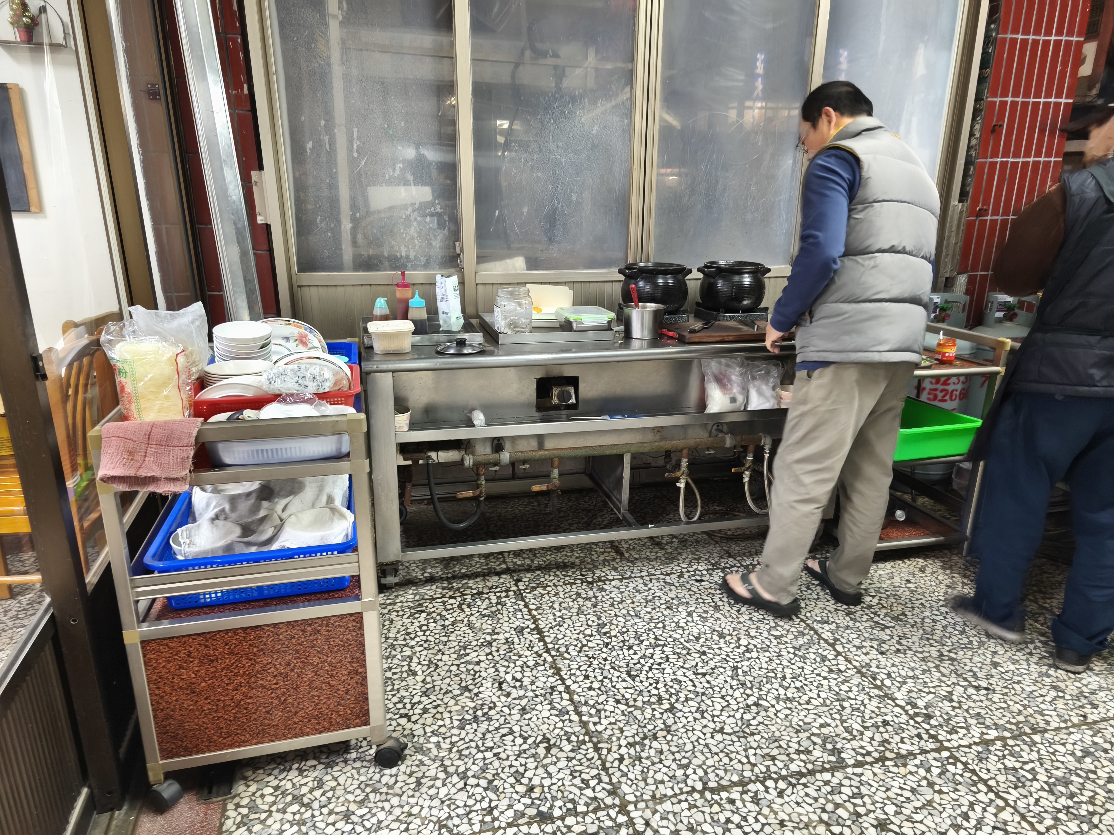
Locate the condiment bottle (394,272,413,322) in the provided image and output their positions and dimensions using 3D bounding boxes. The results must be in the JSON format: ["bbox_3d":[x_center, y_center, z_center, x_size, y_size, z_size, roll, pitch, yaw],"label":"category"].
[{"bbox_3d":[-0.550,-0.417,2.668,0.059,0.214,0.059,-4,18,-14],"label":"condiment bottle"}]

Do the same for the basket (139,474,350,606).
[{"bbox_3d":[-0.704,0.272,1.816,0.420,0.130,0.530,-4,18,-14],"label":"basket"}]

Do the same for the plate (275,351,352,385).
[{"bbox_3d":[-0.599,-0.070,1.775,0.210,0.027,0.210,-6,56,-18],"label":"plate"}]

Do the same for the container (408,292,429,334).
[{"bbox_3d":[-0.488,-0.362,2.596,0.066,0.160,0.066,-4,18,-12],"label":"container"}]

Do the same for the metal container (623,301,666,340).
[{"bbox_3d":[0.314,-0.353,2.685,0.158,0.112,0.158,0,18,0],"label":"metal container"}]

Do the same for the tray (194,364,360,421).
[{"bbox_3d":[-0.649,-0.033,1.752,0.370,0.110,0.260,-4,18,-14],"label":"tray"}]

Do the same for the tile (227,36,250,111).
[{"bbox_3d":[-1.103,-1.192,2.569,0.047,0.232,0.015,-3,18,-11],"label":"tile"}]

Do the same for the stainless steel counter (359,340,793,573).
[{"bbox_3d":[0.169,0.059,2.903,1.737,0.815,0.672,-4,18,-12],"label":"stainless steel counter"}]

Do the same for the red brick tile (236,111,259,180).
[{"bbox_3d":[-1.093,-0.955,2.624,0.057,0.228,0.014,-4,18,-14],"label":"red brick tile"}]

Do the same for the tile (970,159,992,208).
[{"bbox_3d":[1.889,-1.027,3.334,0.052,0.238,0.014,-4,18,-14],"label":"tile"}]

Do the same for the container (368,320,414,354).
[{"bbox_3d":[-0.546,-0.267,2.439,0.148,0.085,0.150,-4,18,-12],"label":"container"}]

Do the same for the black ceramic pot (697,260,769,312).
[{"bbox_3d":[0.710,-0.531,2.983,0.325,0.168,0.280,-7,19,-21],"label":"black ceramic pot"}]

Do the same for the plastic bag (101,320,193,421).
[{"bbox_3d":[-0.797,-0.051,1.457,0.165,0.280,0.100,-1,17,-5],"label":"plastic bag"}]

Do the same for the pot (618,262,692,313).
[{"bbox_3d":[0.397,-0.524,3.006,0.315,0.188,0.272,-4,18,-14],"label":"pot"}]

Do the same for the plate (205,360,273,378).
[{"bbox_3d":[-0.734,-0.114,1.714,0.165,0.022,0.165,-4,18,-14],"label":"plate"}]

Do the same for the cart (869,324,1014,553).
[{"bbox_3d":[1.246,0.045,2.927,0.470,0.835,0.670,-4,18,-13],"label":"cart"}]

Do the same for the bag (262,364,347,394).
[{"bbox_3d":[-0.574,-0.088,1.679,0.185,0.070,0.100,-4,18,-14],"label":"bag"}]

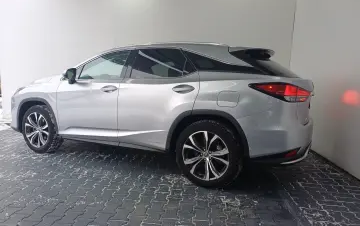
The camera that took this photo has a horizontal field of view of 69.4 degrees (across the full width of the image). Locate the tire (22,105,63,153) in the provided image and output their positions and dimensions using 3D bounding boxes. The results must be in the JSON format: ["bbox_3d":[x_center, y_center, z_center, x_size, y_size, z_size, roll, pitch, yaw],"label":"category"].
[{"bbox_3d":[-2.207,0.248,4.193,0.765,0.765,0.250,5,7,24],"label":"tire"}]

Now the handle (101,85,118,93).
[{"bbox_3d":[-0.922,-0.321,3.444,0.270,0.090,0.060,5,7,24],"label":"handle"}]

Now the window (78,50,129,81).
[{"bbox_3d":[-1.082,-0.680,3.654,0.800,0.440,0.070,5,-18,24],"label":"window"}]

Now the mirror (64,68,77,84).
[{"bbox_3d":[-1.510,-0.510,3.581,0.120,0.200,0.180,5,7,24],"label":"mirror"}]

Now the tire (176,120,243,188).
[{"bbox_3d":[0.326,0.468,3.045,0.765,0.765,0.250,5,7,24],"label":"tire"}]

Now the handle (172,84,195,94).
[{"bbox_3d":[0.047,-0.276,2.979,0.270,0.090,0.060,5,7,24],"label":"handle"}]

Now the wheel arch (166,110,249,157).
[{"bbox_3d":[0.302,0.211,2.937,1.000,0.530,0.120,5,7,24],"label":"wheel arch"}]

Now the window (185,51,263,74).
[{"bbox_3d":[0.442,-0.602,2.997,0.940,0.310,0.080,4,-18,18],"label":"window"}]

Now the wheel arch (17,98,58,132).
[{"bbox_3d":[-2.217,0.007,4.080,0.930,0.510,0.120,5,7,24],"label":"wheel arch"}]

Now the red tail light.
[{"bbox_3d":[1.068,-0.226,2.762,0.600,0.210,0.400,5,7,24],"label":"red tail light"}]

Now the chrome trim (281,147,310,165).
[{"bbox_3d":[1.231,0.434,2.773,0.270,0.170,0.330,5,7,24],"label":"chrome trim"}]

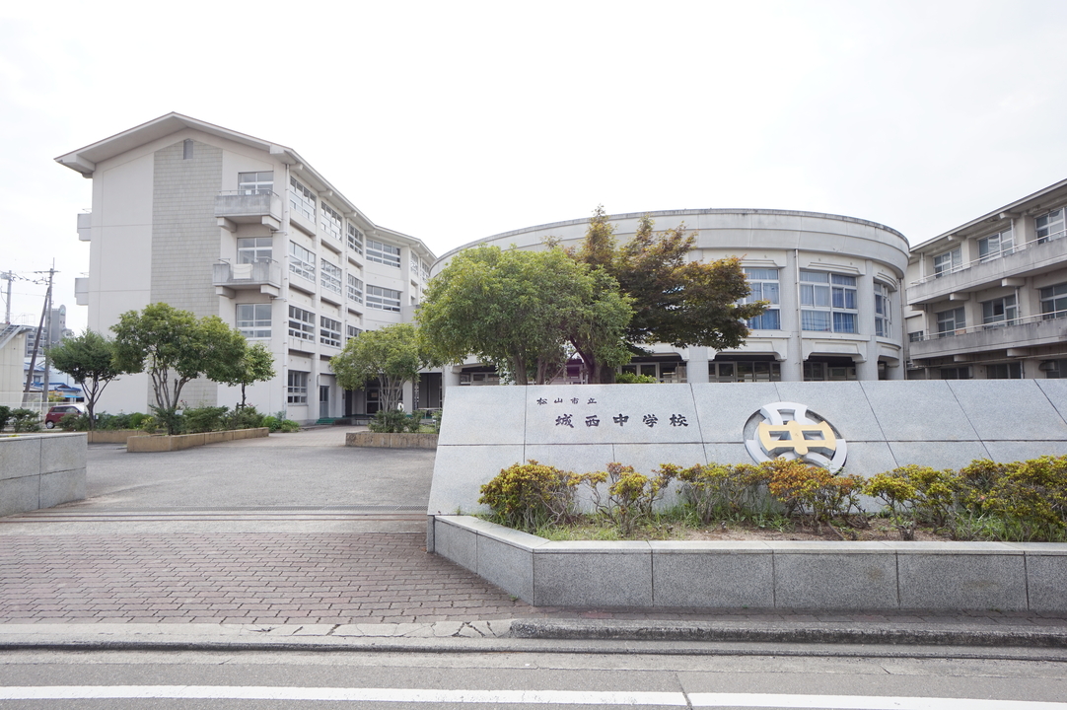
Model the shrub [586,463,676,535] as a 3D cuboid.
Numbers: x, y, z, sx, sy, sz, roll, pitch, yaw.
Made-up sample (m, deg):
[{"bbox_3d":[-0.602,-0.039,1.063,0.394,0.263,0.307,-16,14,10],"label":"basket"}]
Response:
[{"bbox_3d":[0.835,1.234,5.350,0.720,0.600,0.620,-1,-4,3],"label":"shrub"}]

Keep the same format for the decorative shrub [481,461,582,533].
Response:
[{"bbox_3d":[-0.013,1.216,5.400,0.907,0.608,0.800,-1,-4,3],"label":"decorative shrub"}]

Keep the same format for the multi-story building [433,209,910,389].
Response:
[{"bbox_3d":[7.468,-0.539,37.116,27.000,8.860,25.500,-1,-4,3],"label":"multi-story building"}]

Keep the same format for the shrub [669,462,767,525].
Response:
[{"bbox_3d":[1.635,1.225,5.500,0.820,0.550,0.620,-1,-4,3],"label":"shrub"}]

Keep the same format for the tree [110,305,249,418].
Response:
[{"bbox_3d":[-10.258,0.399,18.000,3.600,3.850,3.500,-1,-4,3],"label":"tree"}]

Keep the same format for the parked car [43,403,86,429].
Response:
[{"bbox_3d":[-29.005,3.895,39.909,3.400,1.550,1.480,-1,-4,3],"label":"parked car"}]

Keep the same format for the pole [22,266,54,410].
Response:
[{"bbox_3d":[-34.186,-0.648,43.000,2.318,10.907,0.900,-1,-4,3],"label":"pole"}]

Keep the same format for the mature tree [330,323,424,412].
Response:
[{"bbox_3d":[-5.427,0.736,21.600,3.200,3.550,3.100,-1,-4,3],"label":"mature tree"}]

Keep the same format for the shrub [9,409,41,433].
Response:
[{"bbox_3d":[-18.996,2.446,23.200,1.050,0.850,0.950,-1,-4,3],"label":"shrub"}]

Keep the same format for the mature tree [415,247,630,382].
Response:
[{"bbox_3d":[-0.182,-0.171,13.500,4.708,4.430,4.400,-1,-4,3],"label":"mature tree"}]

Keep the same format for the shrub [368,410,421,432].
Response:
[{"bbox_3d":[-4.554,2.140,20.300,1.650,0.750,1.300,-1,-4,3],"label":"shrub"}]

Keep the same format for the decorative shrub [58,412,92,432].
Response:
[{"bbox_3d":[-17.342,2.552,23.500,1.200,0.750,1.000,-1,-4,3],"label":"decorative shrub"}]

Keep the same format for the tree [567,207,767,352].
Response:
[{"bbox_3d":[2.874,-0.644,14.000,4.794,5.438,4.600,-1,-4,3],"label":"tree"}]

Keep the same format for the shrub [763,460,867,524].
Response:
[{"bbox_3d":[2.458,1.197,5.450,0.830,0.560,0.640,-1,-4,3],"label":"shrub"}]

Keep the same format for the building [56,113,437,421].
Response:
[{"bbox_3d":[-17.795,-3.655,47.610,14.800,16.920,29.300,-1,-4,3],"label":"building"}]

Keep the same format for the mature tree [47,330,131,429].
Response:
[{"bbox_3d":[-16.802,0.969,23.500,2.850,3.800,2.800,-1,-4,3],"label":"mature tree"}]

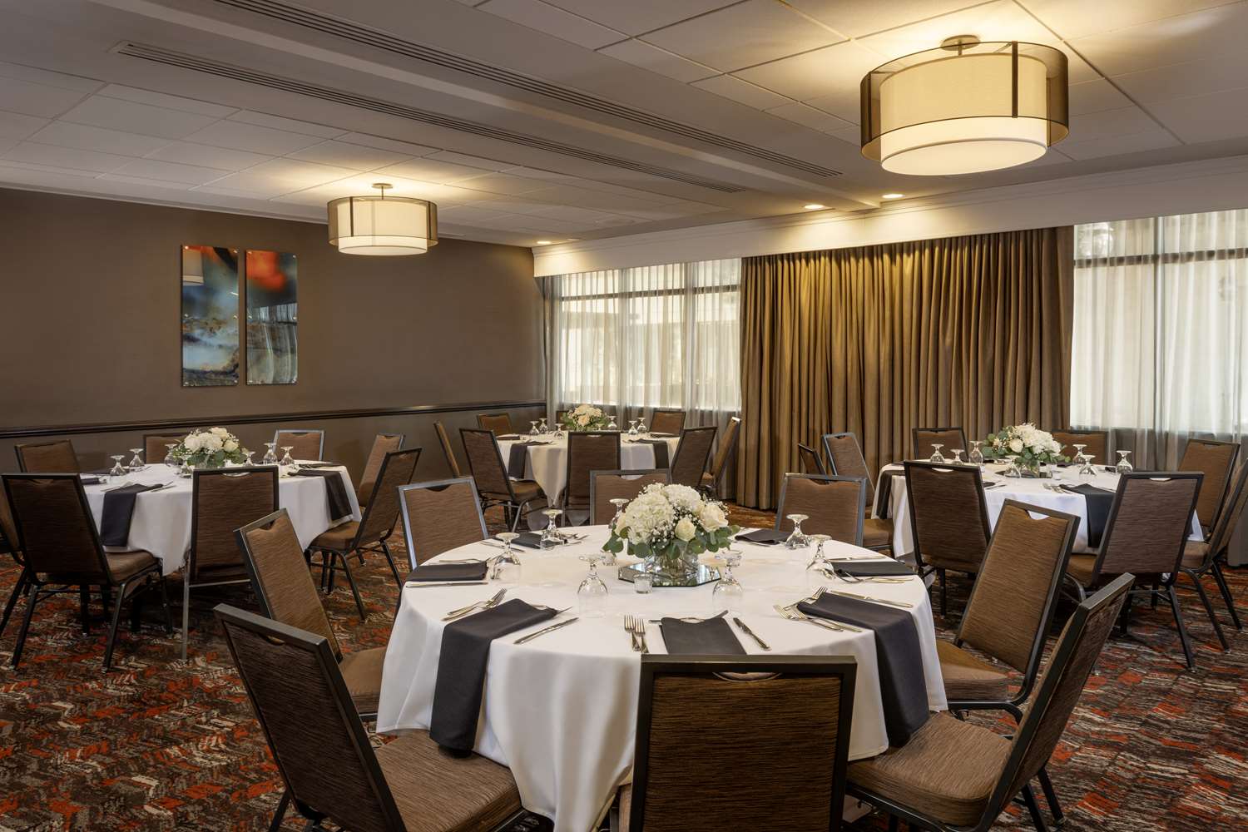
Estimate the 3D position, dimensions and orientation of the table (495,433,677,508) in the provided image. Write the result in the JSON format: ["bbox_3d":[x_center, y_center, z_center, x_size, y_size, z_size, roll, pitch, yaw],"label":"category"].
[{"bbox_3d":[-0.322,0.552,7.029,1.640,0.770,1.640,0,4,0],"label":"table"}]

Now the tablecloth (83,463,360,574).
[{"bbox_3d":[-2.494,0.550,5.049,1.680,0.460,1.680,0,4,0],"label":"tablecloth"}]

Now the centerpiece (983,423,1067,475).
[{"bbox_3d":[2.300,0.191,4.780,0.450,0.300,0.430,2,5,26],"label":"centerpiece"}]

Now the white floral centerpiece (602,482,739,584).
[{"bbox_3d":[0.153,0.360,2.680,0.430,0.290,0.410,0,4,0],"label":"white floral centerpiece"}]

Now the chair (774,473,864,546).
[{"bbox_3d":[0.738,0.730,3.358,0.450,0.900,0.610,2,5,27],"label":"chair"}]

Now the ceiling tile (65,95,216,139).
[{"bbox_3d":[-2.485,-1.522,4.290,0.605,0.020,0.605,4,6,44],"label":"ceiling tile"}]

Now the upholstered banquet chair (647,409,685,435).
[{"bbox_3d":[0.254,0.422,7.666,0.450,0.900,0.610,3,5,37],"label":"upholstered banquet chair"}]

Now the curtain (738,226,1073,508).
[{"bbox_3d":[2.154,-0.245,6.860,2.753,2.350,0.140,3,5,40],"label":"curtain"}]

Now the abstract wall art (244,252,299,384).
[{"bbox_3d":[-2.976,-0.827,7.045,0.030,1.116,0.429,4,6,44],"label":"abstract wall art"}]

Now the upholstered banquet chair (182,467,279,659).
[{"bbox_3d":[-1.968,0.672,4.169,0.450,0.900,0.610,-2,5,-31],"label":"upholstered banquet chair"}]

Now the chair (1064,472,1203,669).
[{"bbox_3d":[2.416,0.705,4.070,0.450,0.930,0.620,0,4,-2],"label":"chair"}]

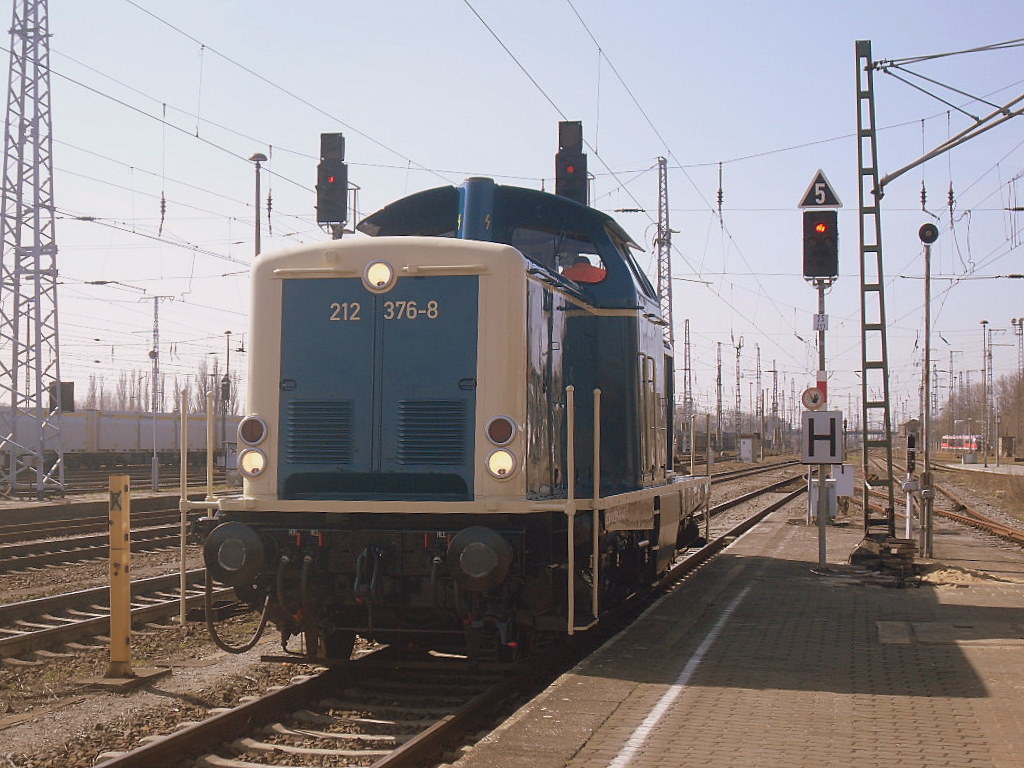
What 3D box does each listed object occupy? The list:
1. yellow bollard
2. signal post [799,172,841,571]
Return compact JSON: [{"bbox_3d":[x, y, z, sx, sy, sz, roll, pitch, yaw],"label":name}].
[{"bbox_3d":[-3.173,1.558,14.173,0.170,1.627,0.190,0,-2,11],"label":"yellow bollard"},{"bbox_3d":[3.480,-0.163,19.680,0.500,4.503,0.400,0,-2,11],"label":"signal post"}]

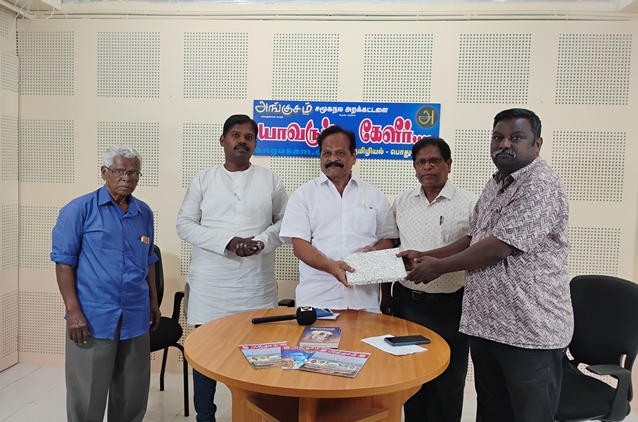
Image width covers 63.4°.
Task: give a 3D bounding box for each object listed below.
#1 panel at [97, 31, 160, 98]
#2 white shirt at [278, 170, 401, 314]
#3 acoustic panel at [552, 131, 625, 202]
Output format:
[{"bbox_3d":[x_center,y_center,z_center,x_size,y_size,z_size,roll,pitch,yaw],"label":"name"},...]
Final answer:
[{"bbox_3d":[-1.283,-0.983,3.479,0.435,0.435,0.025,2,3,5],"label":"panel"},{"bbox_3d":[0.110,0.156,2.700,0.610,0.740,0.340,2,3,5],"label":"white shirt"},{"bbox_3d":[1.684,-0.278,3.239,0.435,0.435,0.025,2,3,5],"label":"acoustic panel"}]

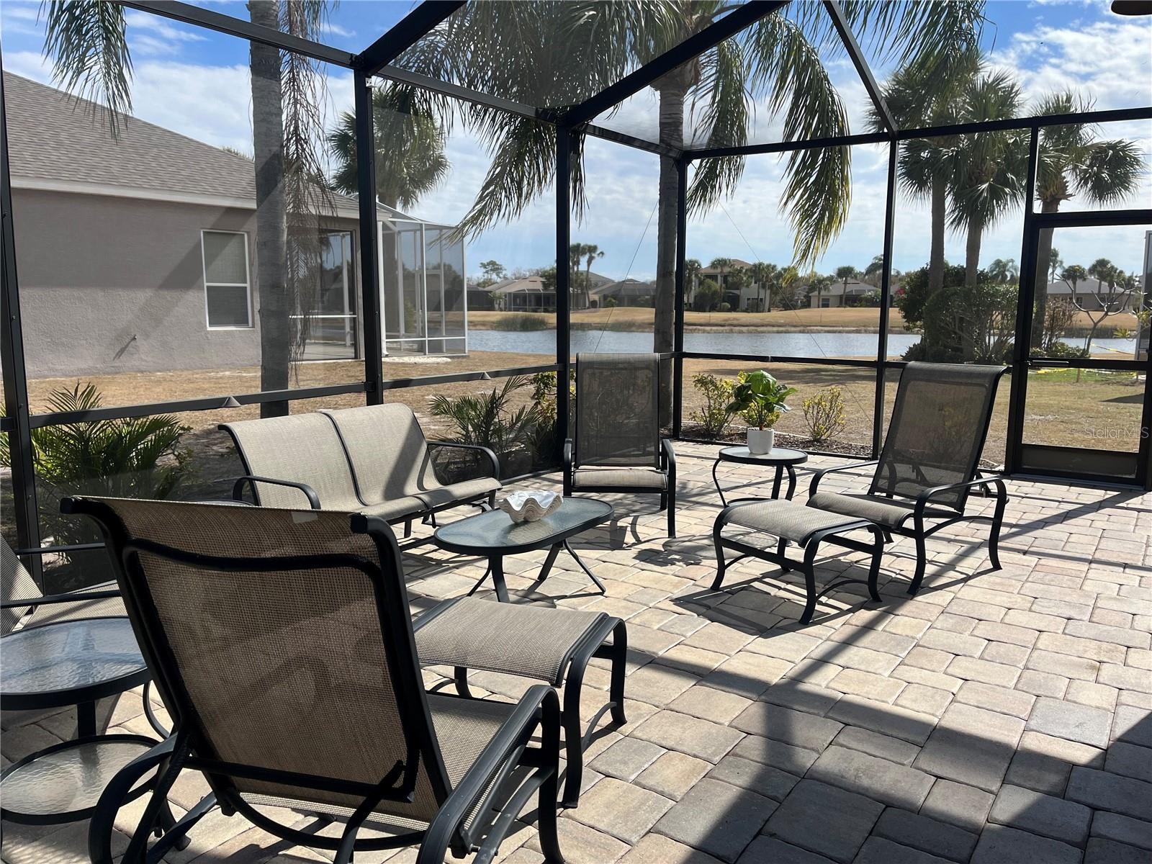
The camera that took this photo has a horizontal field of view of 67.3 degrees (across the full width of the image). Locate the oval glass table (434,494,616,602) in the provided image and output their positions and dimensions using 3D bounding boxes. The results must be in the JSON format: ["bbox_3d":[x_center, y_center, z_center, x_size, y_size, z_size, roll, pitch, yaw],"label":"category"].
[{"bbox_3d":[-0.207,0.602,3.965,0.515,0.415,1.010,6,10,33],"label":"oval glass table"}]

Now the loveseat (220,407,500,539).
[{"bbox_3d":[-1.098,0.304,4.665,0.780,0.790,1.310,6,10,33],"label":"loveseat"}]

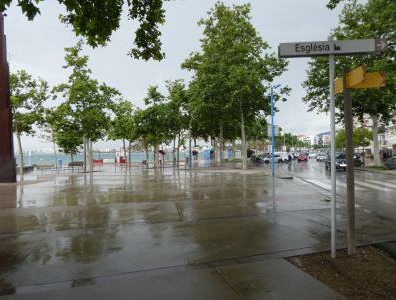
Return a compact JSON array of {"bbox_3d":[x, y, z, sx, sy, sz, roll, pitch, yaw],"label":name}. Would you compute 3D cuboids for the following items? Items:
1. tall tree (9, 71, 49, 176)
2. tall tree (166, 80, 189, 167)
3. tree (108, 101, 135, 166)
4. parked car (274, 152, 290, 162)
[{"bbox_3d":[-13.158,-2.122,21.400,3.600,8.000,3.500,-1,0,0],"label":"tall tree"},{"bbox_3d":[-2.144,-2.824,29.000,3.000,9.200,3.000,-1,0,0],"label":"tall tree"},{"bbox_3d":[-10.074,-2.388,37.000,3.700,8.966,3.700,-1,-1,0],"label":"tree"},{"bbox_3d":[14.578,1.325,49.000,4.300,1.767,1.800,0,-1,-21],"label":"parked car"}]

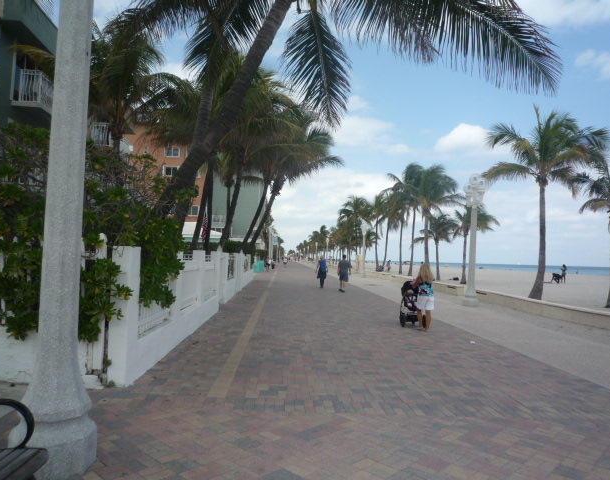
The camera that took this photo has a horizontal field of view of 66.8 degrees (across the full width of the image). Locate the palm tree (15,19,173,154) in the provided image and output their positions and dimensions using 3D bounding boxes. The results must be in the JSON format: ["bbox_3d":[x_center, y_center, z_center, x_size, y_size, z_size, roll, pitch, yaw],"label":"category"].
[{"bbox_3d":[-6.149,-2.445,13.821,4.700,8.540,4.700,2,-2,-2],"label":"palm tree"}]

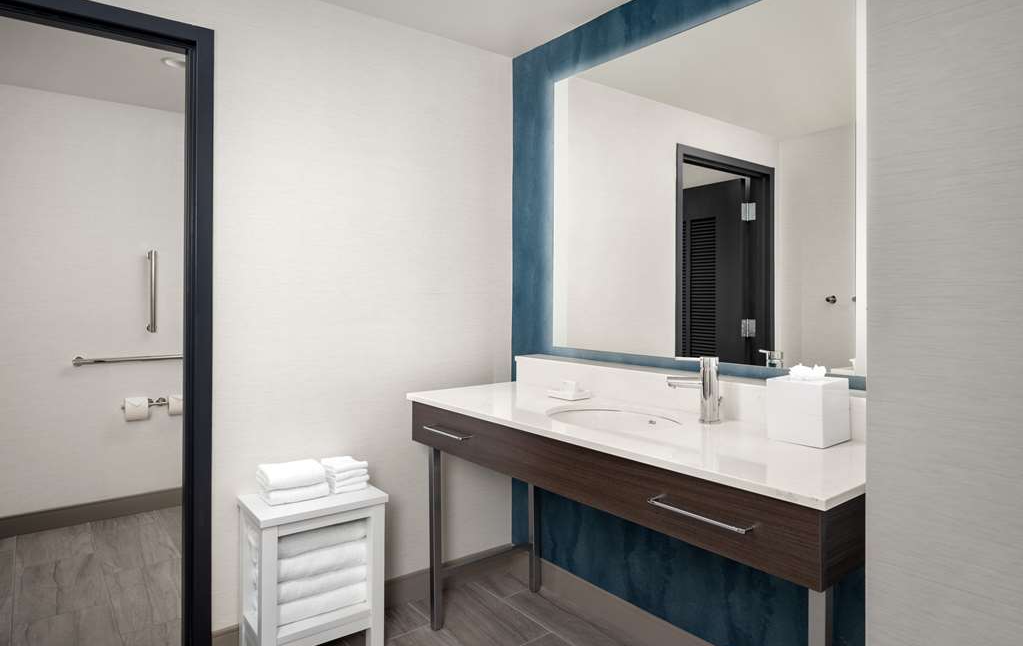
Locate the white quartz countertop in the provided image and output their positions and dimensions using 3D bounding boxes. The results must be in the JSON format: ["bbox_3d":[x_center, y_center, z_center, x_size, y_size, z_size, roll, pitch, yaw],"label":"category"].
[{"bbox_3d":[0.312,0.304,1.962,0.582,0.021,1.621,-1,3,-38],"label":"white quartz countertop"}]

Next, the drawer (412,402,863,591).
[{"bbox_3d":[0.319,0.391,1.943,0.548,0.151,1.556,-1,3,-38],"label":"drawer"}]

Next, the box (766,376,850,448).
[{"bbox_3d":[0.781,0.225,1.638,0.156,0.161,0.142,-1,3,-38],"label":"box"}]

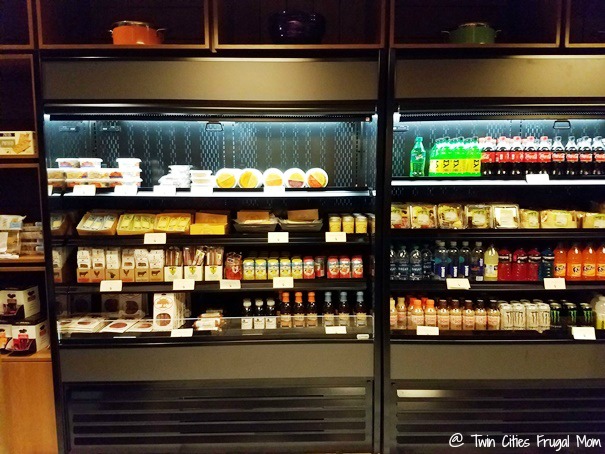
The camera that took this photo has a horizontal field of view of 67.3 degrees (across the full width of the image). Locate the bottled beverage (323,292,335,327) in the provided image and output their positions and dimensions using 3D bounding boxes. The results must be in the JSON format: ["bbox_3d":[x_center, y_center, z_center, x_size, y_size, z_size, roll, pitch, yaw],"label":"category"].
[{"bbox_3d":[0.162,0.504,2.772,0.065,0.204,0.065,0,5,-1],"label":"bottled beverage"}]

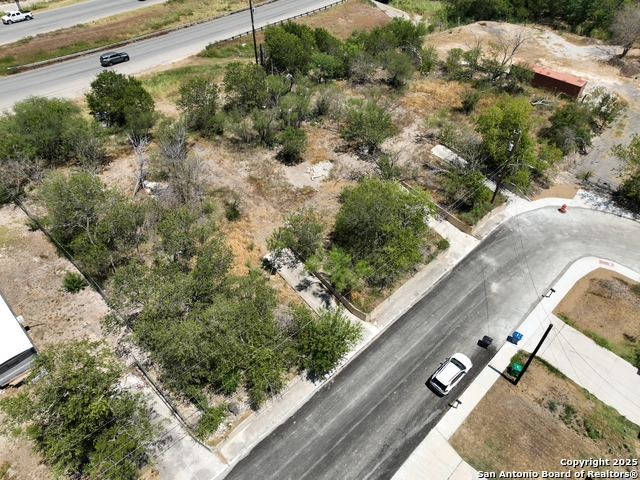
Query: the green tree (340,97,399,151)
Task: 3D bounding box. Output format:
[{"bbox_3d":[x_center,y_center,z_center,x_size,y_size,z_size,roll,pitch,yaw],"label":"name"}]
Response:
[{"bbox_3d":[6.641,-15.515,61.289,7.050,6.392,7.332,0,44,0],"label":"green tree"}]

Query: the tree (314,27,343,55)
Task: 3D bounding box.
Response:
[{"bbox_3d":[1.595,-37.075,83.682,5.170,5.922,5.170,0,44,0],"label":"tree"}]

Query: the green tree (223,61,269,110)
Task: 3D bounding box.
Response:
[{"bbox_3d":[-11.976,-24.710,71.564,7.293,6.972,6.741,0,46,0],"label":"green tree"}]

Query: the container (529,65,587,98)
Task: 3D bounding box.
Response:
[{"bbox_3d":[40.214,-28.326,78.676,12.000,2.590,2.440,35,54,30],"label":"container"}]

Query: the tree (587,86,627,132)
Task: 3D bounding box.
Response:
[{"bbox_3d":[42.103,-19.045,65.687,4.324,6.110,4.606,0,44,0],"label":"tree"}]

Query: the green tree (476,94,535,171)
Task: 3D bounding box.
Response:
[{"bbox_3d":[25.076,-14.223,59.819,7.200,9.300,6.800,0,46,0],"label":"green tree"}]

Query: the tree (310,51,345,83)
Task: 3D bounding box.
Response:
[{"bbox_3d":[1.472,-29.756,77.176,5.734,4.606,5.640,0,44,0],"label":"tree"}]

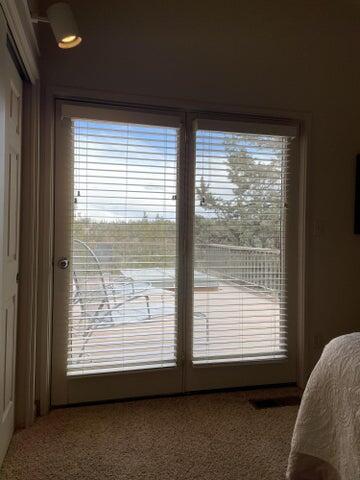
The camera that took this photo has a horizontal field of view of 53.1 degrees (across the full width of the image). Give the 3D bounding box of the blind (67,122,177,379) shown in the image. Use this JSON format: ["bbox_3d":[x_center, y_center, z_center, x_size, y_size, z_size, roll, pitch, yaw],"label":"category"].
[{"bbox_3d":[-0.375,0.040,2.473,0.732,1.693,0.070,1,0,-13],"label":"blind"}]

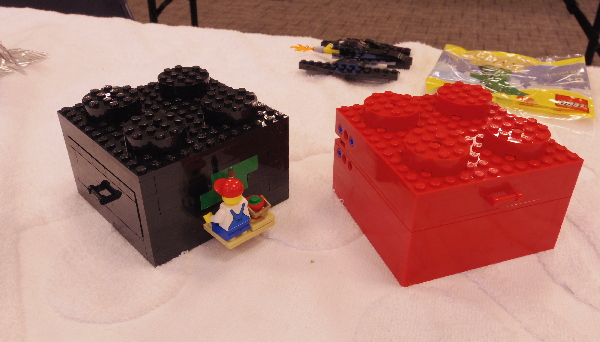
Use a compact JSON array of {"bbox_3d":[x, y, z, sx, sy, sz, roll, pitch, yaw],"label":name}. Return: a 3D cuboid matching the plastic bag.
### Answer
[{"bbox_3d":[0.198,-0.089,0.489,0.142,0.025,0.160,11,33,17],"label":"plastic bag"}]

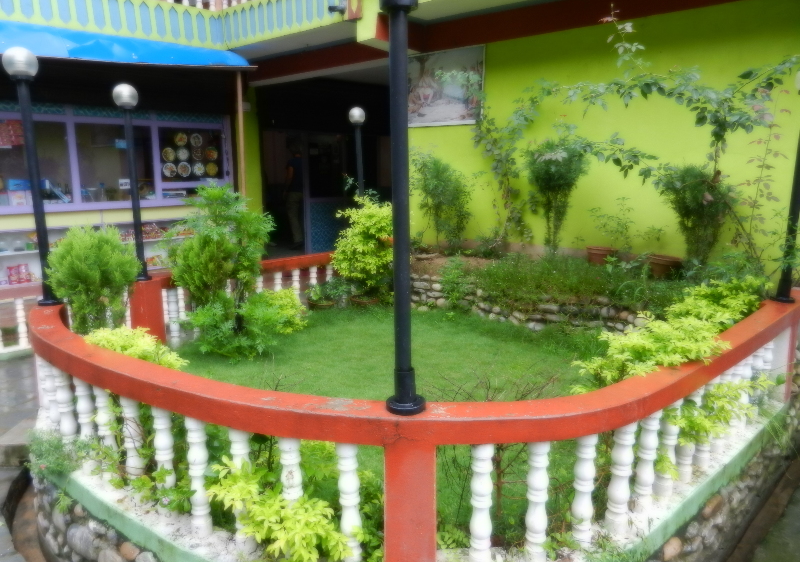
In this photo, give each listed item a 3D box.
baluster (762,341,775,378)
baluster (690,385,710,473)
[{"bbox_3d":[1.988,0.460,3.130,0.077,0.445,0.077,6,12,33],"label":"baluster"},{"bbox_3d":[1.369,0.615,2.585,0.082,0.473,0.082,0,10,0],"label":"baluster"}]

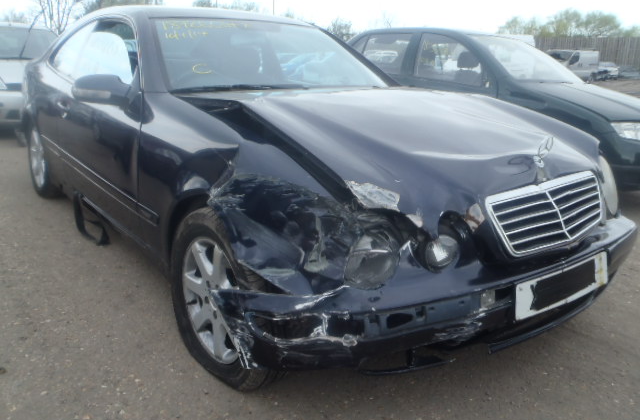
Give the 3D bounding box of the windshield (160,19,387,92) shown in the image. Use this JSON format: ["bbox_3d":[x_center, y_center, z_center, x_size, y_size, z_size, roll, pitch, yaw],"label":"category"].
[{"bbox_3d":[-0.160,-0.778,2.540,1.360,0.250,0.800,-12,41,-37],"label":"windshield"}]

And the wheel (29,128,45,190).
[{"bbox_3d":[-1.976,-0.376,3.783,0.170,0.440,0.440,-12,22,-37],"label":"wheel"}]

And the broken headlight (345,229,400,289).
[{"bbox_3d":[0.148,0.136,1.453,0.195,0.190,0.140,-8,15,-28],"label":"broken headlight"}]

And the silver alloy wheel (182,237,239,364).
[{"bbox_3d":[-0.301,0.289,1.786,0.170,0.440,0.440,-12,22,-37],"label":"silver alloy wheel"}]

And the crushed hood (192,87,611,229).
[{"bbox_3d":[0.348,-0.295,2.022,1.340,0.290,1.140,-12,28,-37],"label":"crushed hood"}]

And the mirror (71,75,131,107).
[{"bbox_3d":[-0.875,-0.478,2.071,0.230,0.130,0.150,-12,22,-37],"label":"mirror"}]

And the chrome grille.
[{"bbox_3d":[0.728,0.015,1.616,0.610,0.205,0.125,-12,12,-37],"label":"chrome grille"}]

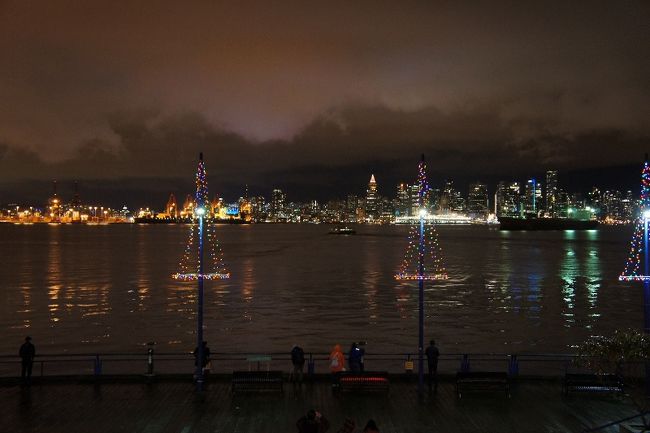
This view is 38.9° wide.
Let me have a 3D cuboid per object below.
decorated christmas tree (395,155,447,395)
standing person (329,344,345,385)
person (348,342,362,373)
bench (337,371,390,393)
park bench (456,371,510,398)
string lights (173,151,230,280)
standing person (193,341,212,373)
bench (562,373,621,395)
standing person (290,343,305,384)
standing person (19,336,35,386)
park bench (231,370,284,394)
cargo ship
[{"bbox_3d":[3.488,2.086,33.100,1.900,8.500,1.900,0,0,0],"label":"decorated christmas tree"},{"bbox_3d":[0.441,5.536,34.803,0.560,1.570,0.450,0,0,0],"label":"standing person"},{"bbox_3d":[1.125,5.539,34.903,0.530,1.570,0.450,0,0,14],"label":"person"},{"bbox_3d":[1.379,5.951,33.202,1.840,0.810,0.600,0,0,0],"label":"bench"},{"bbox_3d":[5.676,6.006,32.902,1.840,0.810,0.600,0,0,1],"label":"park bench"},{"bbox_3d":[-4.441,0.000,33.100,2.050,4.550,2.050,0,0,0],"label":"string lights"},{"bbox_3d":[-4.617,5.471,34.603,0.560,1.650,0.420,0,0,0],"label":"standing person"},{"bbox_3d":[9.530,6.004,32.801,1.840,0.810,0.600,0,0,2],"label":"bench"},{"bbox_3d":[-1.034,5.565,34.803,0.500,1.520,0.500,0,0,-1],"label":"standing person"},{"bbox_3d":[-11.000,5.352,34.003,0.540,1.780,0.360,0,0,-6],"label":"standing person"},{"bbox_3d":[-2.387,5.929,33.052,1.840,0.810,0.600,0,0,-1],"label":"park bench"},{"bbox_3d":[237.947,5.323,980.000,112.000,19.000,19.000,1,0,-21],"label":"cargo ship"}]

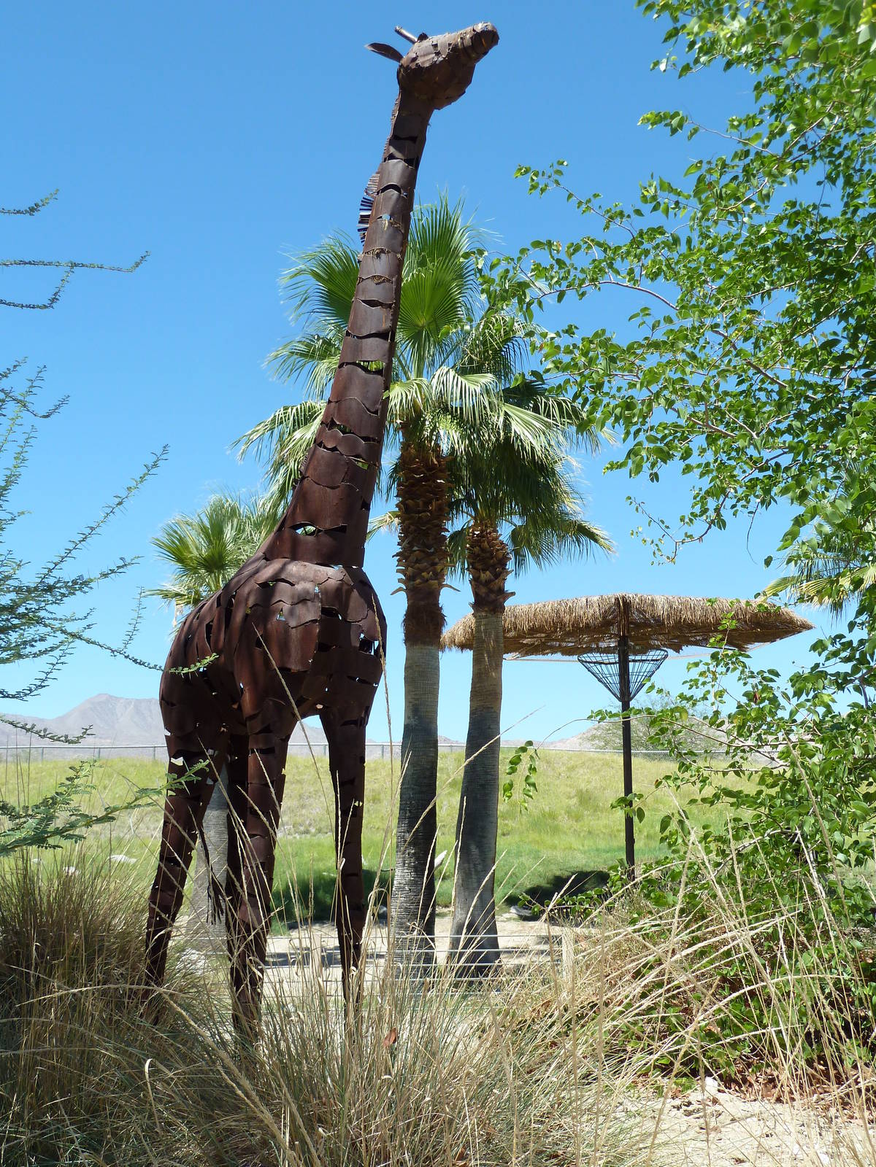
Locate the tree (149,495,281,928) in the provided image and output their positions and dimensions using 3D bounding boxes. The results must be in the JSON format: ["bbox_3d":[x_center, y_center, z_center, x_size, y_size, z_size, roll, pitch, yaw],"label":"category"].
[{"bbox_3d":[-2.355,1.381,13.657,1.770,4.872,1.850,0,-9,0],"label":"tree"}]

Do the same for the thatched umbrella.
[{"bbox_3d":[2.913,2.312,18.875,5.701,4.329,5.300,0,-9,0],"label":"thatched umbrella"}]

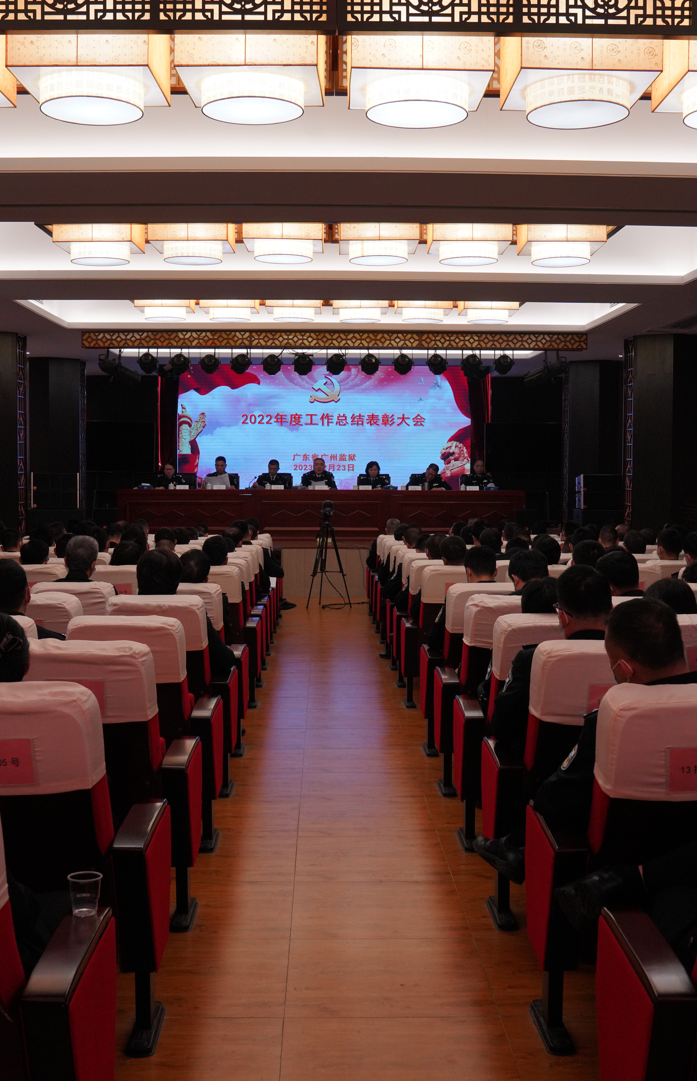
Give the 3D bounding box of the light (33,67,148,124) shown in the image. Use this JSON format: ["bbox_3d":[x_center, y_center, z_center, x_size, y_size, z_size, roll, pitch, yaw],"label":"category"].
[{"bbox_3d":[-1.267,-2.190,5.786,0.515,0.135,0.515,0,4,-1],"label":"light"}]

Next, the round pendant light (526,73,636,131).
[{"bbox_3d":[1.030,-1.951,5.233,0.460,0.112,0.460,0,4,0],"label":"round pendant light"}]

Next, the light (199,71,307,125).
[{"bbox_3d":[-0.422,-1.957,5.198,0.460,0.112,0.460,0,4,-1],"label":"light"}]

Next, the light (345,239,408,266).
[{"bbox_3d":[0.243,-2.239,9.146,0.460,0.112,0.460,0,4,-1],"label":"light"}]

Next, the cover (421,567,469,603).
[{"bbox_3d":[0.756,0.306,8.120,0.465,0.255,0.185,0,4,-1],"label":"cover"}]

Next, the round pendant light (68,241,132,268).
[{"bbox_3d":[-2.174,-2.508,10.266,0.515,0.135,0.515,0,4,-1],"label":"round pendant light"}]

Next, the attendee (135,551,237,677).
[{"bbox_3d":[-0.870,0.660,6.080,0.530,1.250,0.780,0,4,-1],"label":"attendee"}]

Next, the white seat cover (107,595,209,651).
[{"bbox_3d":[-0.877,0.379,5.412,0.440,0.240,0.155,0,12,2],"label":"white seat cover"}]

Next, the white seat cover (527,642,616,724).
[{"bbox_3d":[0.835,0.466,3.787,0.441,0.255,0.150,0,14,-1],"label":"white seat cover"}]

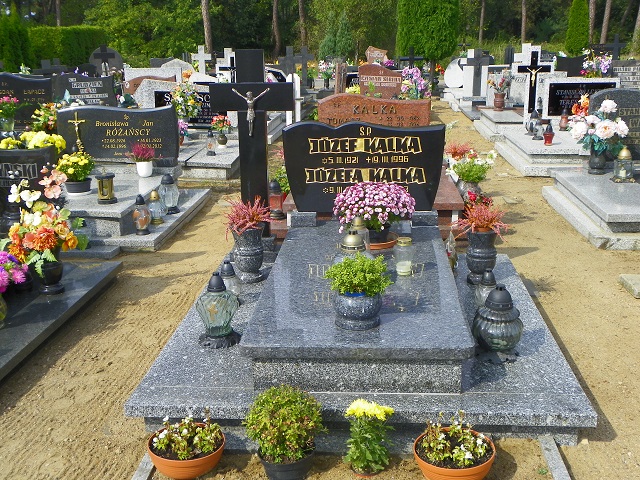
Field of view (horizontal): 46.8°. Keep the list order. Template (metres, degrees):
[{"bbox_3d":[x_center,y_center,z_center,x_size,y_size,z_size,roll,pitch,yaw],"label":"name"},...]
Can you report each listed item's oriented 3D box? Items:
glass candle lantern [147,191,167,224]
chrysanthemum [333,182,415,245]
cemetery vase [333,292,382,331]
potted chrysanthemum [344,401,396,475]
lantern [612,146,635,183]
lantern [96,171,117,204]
[{"bbox_3d":[-1.329,-0.271,5.999,0.159,0.258,0.159,0,16,4],"label":"glass candle lantern"},{"bbox_3d":[0.311,-0.149,4.226,0.460,0.355,0.430,0,16,5],"label":"chrysanthemum"},{"bbox_3d":[0.173,0.298,3.320,0.212,0.150,0.212,0,17,4],"label":"cemetery vase"},{"bbox_3d":[0.183,0.723,2.740,0.180,0.285,0.175,0,16,5],"label":"potted chrysanthemum"},{"bbox_3d":[2.685,-0.675,6.530,0.205,0.300,0.205,0,16,5],"label":"lantern"},{"bbox_3d":[-1.693,-0.431,5.862,0.160,0.259,0.160,0,16,4],"label":"lantern"}]

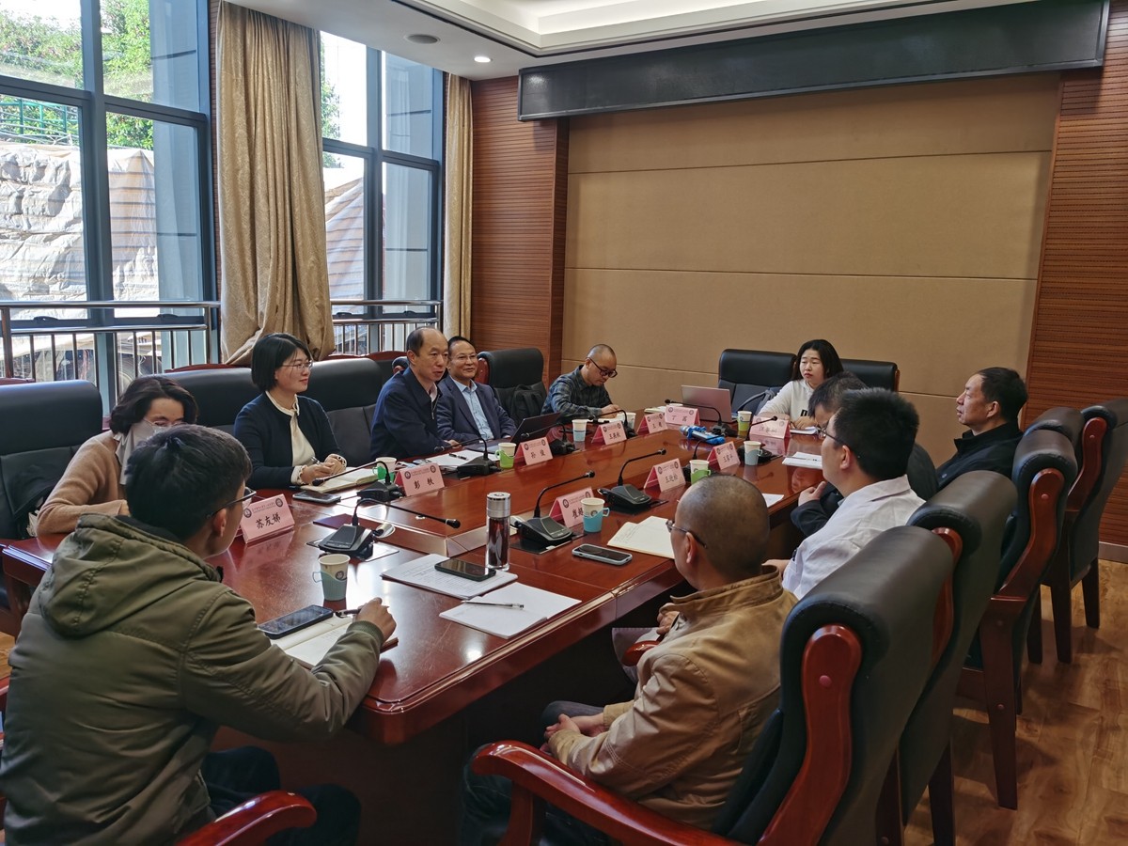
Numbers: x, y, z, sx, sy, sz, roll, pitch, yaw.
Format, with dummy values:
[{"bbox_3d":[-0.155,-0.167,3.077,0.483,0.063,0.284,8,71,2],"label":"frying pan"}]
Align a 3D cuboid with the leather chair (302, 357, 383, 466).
[{"bbox_3d":[-0.858,0.276,4.345,0.750,1.110,0.640,7,10,30],"label":"leather chair"}]

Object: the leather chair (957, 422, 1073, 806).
[{"bbox_3d":[1.255,0.564,3.001,0.750,1.110,0.630,7,10,27],"label":"leather chair"}]

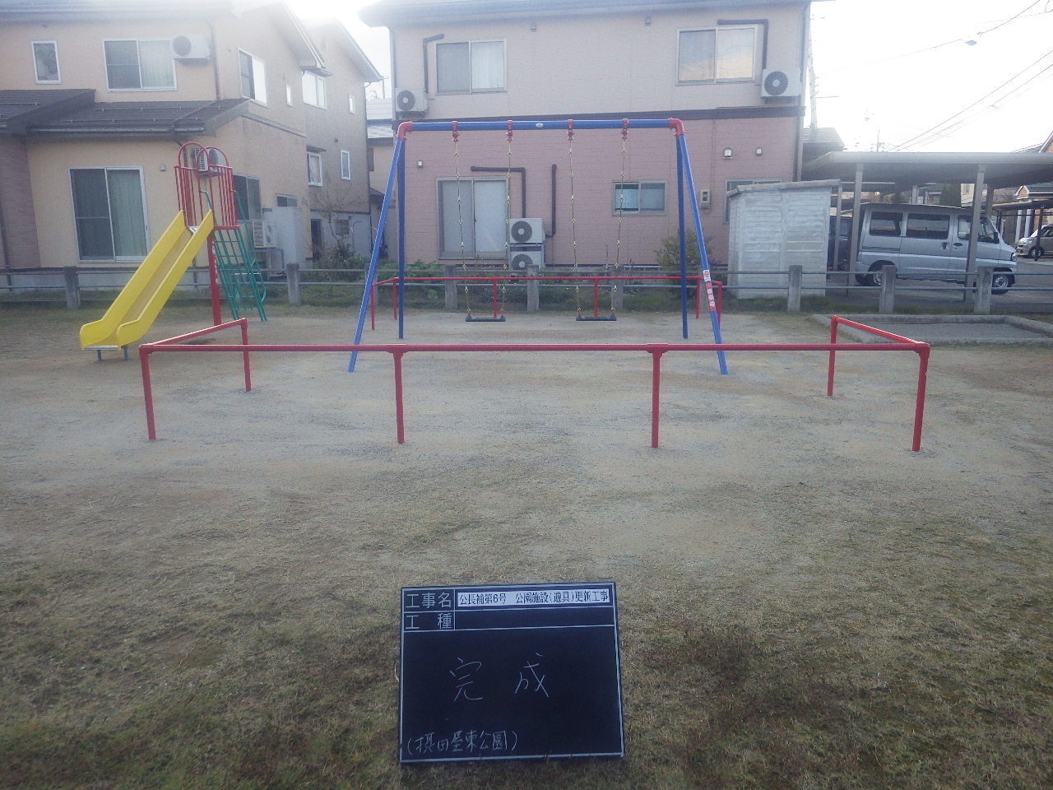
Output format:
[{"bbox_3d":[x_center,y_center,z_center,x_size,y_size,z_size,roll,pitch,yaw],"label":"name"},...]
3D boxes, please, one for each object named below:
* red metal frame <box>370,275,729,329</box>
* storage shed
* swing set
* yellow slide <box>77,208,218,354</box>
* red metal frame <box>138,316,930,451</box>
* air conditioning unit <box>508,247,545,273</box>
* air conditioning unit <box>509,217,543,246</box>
[{"bbox_3d":[0.313,-1.492,12.163,5.216,0.695,1.674,0,12,1],"label":"red metal frame"},{"bbox_3d":[5.348,-3.234,15.879,2.000,2.330,0.950,0,12,2],"label":"storage shed"},{"bbox_3d":[0.148,-1.789,8.838,3.940,2.643,2.612,0,12,3],"label":"swing set"},{"bbox_3d":[-4.774,-1.585,9.797,0.460,1.638,3.037,0,12,-1],"label":"yellow slide"},{"bbox_3d":[0.036,-0.172,5.907,5.229,0.695,1.732,0,12,2],"label":"red metal frame"},{"bbox_3d":[-0.009,-2.968,17.200,0.770,0.560,0.300,2,12,11],"label":"air conditioning unit"},{"bbox_3d":[0.000,-3.712,17.200,0.770,0.560,0.300,2,12,11],"label":"air conditioning unit"}]

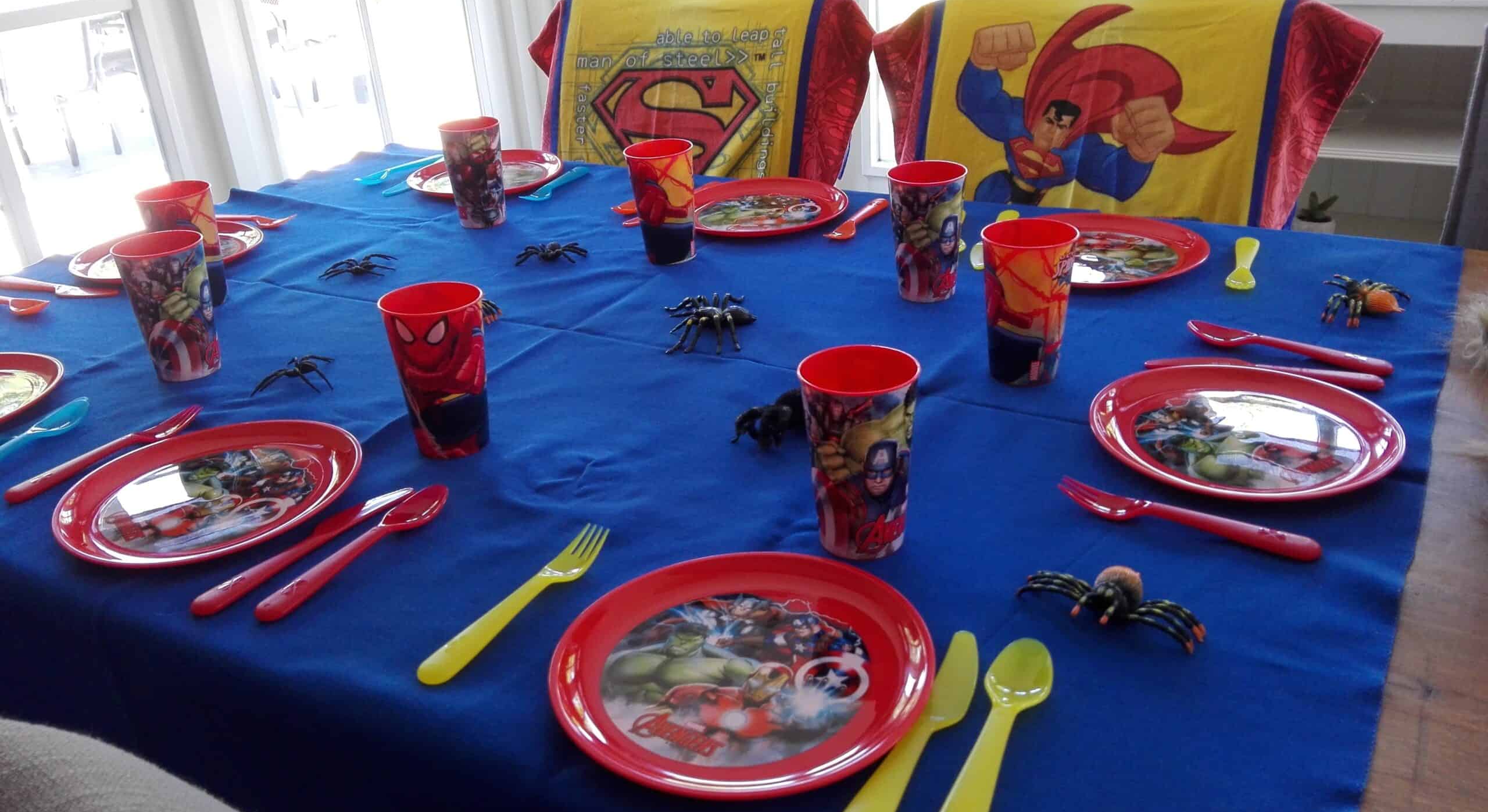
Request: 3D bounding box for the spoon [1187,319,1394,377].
[{"bbox_3d":[0.461,-0.050,0.906,0.163,0.018,0.035,15,33,31],"label":"spoon"}]

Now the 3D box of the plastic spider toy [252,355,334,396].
[{"bbox_3d":[-0.427,-0.029,1.009,0.080,0.022,0.060,-15,30,-21],"label":"plastic spider toy"}]

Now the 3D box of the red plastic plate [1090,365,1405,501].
[{"bbox_3d":[0.385,0.023,0.829,0.217,0.020,0.217,2,28,10],"label":"red plastic plate"}]

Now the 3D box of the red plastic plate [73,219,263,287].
[{"bbox_3d":[-0.721,-0.188,1.341,0.217,0.020,0.217,-2,28,1],"label":"red plastic plate"}]

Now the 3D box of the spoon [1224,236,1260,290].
[{"bbox_3d":[0.524,-0.152,1.115,0.029,0.018,0.164,9,30,24],"label":"spoon"}]

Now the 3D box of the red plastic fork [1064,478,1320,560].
[{"bbox_3d":[0.290,0.073,0.703,0.164,0.016,0.026,13,32,29],"label":"red plastic fork"}]

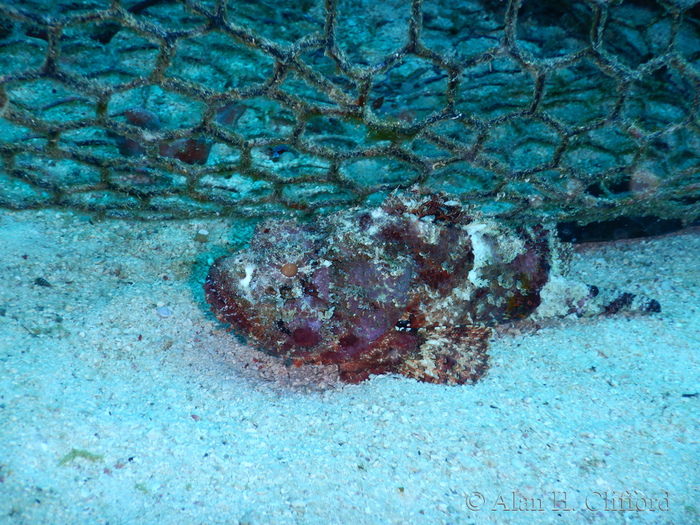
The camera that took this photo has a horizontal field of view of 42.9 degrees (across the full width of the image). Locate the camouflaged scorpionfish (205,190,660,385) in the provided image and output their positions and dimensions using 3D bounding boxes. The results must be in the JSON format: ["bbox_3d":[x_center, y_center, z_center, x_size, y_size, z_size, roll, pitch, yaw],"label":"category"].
[{"bbox_3d":[0.047,-0.002,0.474,0.250,0.082,0.107,-2,35,-3],"label":"camouflaged scorpionfish"}]

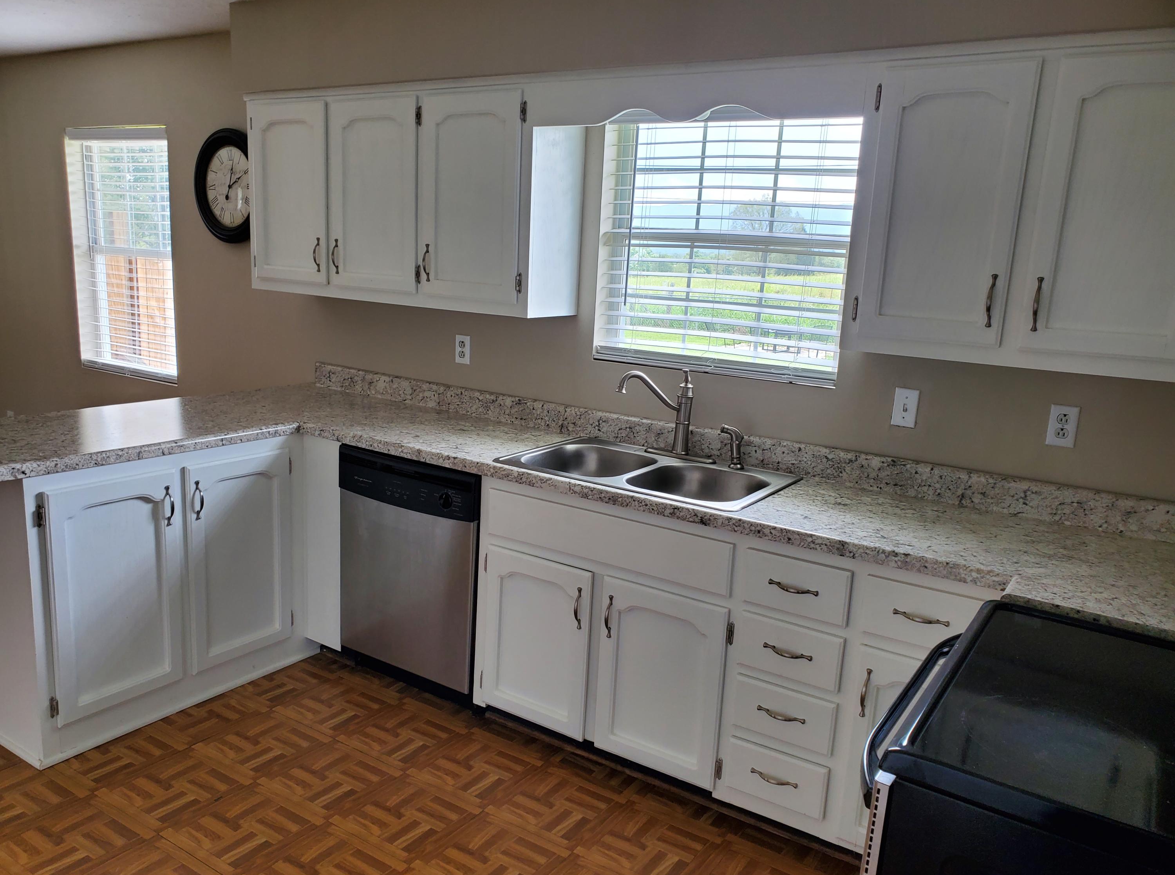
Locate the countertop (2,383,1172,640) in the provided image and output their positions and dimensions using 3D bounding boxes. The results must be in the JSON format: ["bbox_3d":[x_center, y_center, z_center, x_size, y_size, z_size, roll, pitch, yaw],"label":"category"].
[{"bbox_3d":[-0.184,0.174,2.450,3.715,0.043,1.670,10,14,31],"label":"countertop"}]

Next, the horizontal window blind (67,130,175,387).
[{"bbox_3d":[-2.497,-0.988,4.772,0.915,1.307,0.055,10,14,31],"label":"horizontal window blind"}]

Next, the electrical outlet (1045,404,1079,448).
[{"bbox_3d":[1.319,-0.031,2.448,0.070,0.114,0.008,10,14,31],"label":"electrical outlet"}]

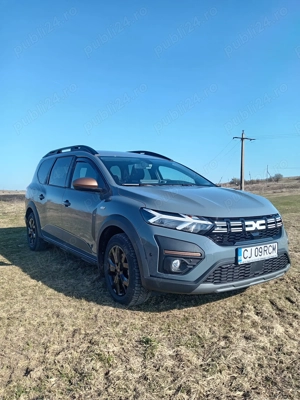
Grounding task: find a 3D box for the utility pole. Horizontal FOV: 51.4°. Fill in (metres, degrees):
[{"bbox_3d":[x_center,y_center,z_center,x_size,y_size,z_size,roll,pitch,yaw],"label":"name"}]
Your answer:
[{"bbox_3d":[12.000,-4.600,40.000,3.000,8.500,0.400,0,2,-18],"label":"utility pole"}]

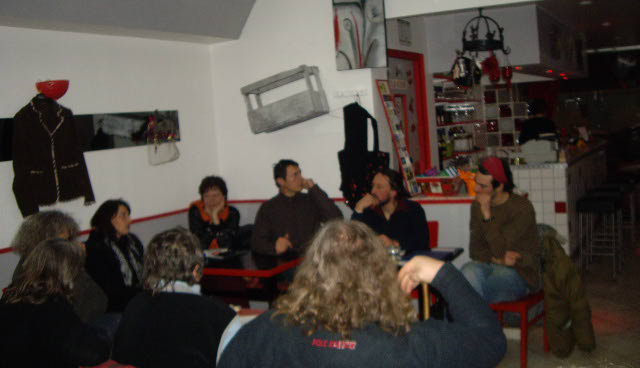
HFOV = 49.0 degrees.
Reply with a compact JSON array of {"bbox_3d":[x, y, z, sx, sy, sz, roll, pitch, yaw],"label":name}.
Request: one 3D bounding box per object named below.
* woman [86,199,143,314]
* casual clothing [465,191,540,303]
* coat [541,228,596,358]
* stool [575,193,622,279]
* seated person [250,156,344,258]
[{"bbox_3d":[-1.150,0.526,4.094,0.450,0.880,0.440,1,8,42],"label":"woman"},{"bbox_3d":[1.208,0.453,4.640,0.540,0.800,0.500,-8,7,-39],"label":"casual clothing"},{"bbox_3d":[1.585,0.665,4.500,0.360,0.830,0.260,0,7,38],"label":"coat"},{"bbox_3d":[2.522,0.504,6.382,0.360,0.710,0.360,-1,6,29],"label":"stool"},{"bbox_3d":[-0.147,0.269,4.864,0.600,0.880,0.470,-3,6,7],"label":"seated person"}]

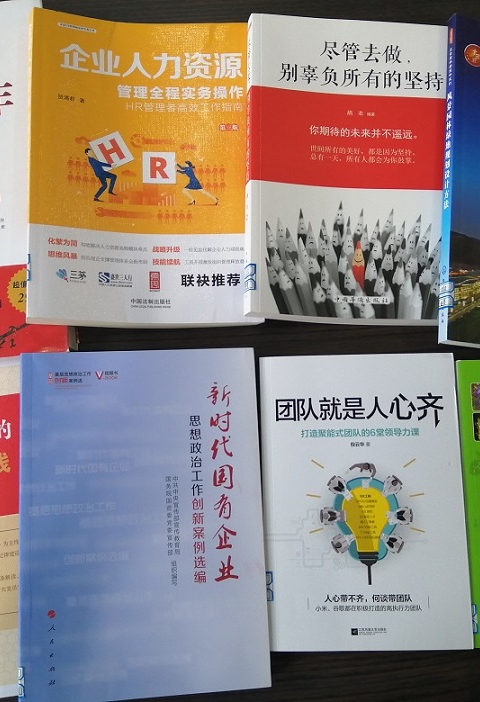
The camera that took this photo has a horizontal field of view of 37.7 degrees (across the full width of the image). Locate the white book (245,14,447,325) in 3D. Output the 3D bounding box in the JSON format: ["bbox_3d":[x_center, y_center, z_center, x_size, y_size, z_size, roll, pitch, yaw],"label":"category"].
[{"bbox_3d":[0.093,-0.143,0.551,0.170,0.021,0.240,1,81,-5],"label":"white book"}]

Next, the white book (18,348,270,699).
[{"bbox_3d":[-0.069,0.119,0.506,0.170,0.015,0.240,-2,81,-6],"label":"white book"}]

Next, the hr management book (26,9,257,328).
[{"bbox_3d":[-0.071,-0.142,0.548,0.174,0.023,0.245,0,81,-8],"label":"hr management book"}]

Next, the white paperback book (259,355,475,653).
[{"bbox_3d":[0.090,0.109,0.520,0.146,0.015,0.210,-1,81,0],"label":"white paperback book"}]

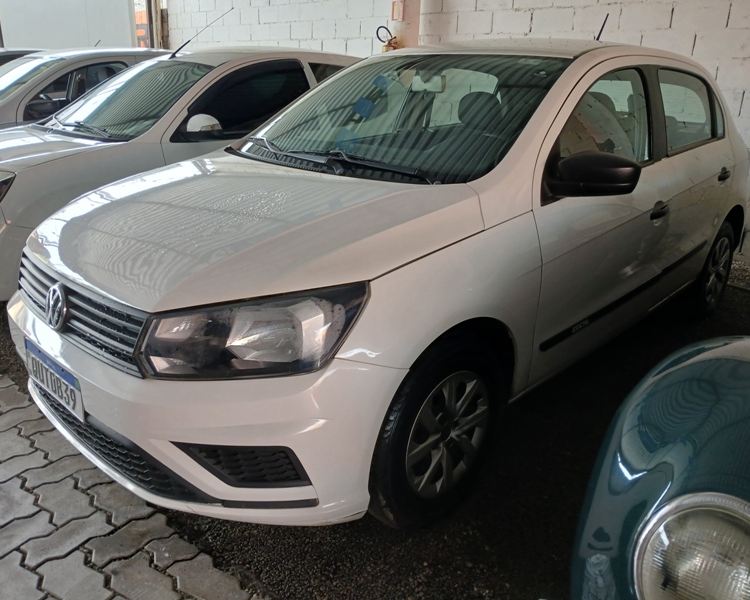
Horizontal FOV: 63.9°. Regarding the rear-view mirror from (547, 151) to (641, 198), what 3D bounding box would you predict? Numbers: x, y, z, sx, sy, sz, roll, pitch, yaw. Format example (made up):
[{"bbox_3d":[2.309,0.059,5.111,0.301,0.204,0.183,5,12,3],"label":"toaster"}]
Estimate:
[{"bbox_3d":[0.693,-0.400,1.896,0.220,0.138,0.165,18,26,41],"label":"rear-view mirror"}]

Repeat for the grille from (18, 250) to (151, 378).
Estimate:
[{"bbox_3d":[-0.849,-0.002,1.649,0.880,0.180,0.115,18,26,41],"label":"grille"}]

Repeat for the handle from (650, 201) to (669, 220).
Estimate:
[{"bbox_3d":[1.150,-0.358,2.413,0.050,0.060,0.170,18,26,41],"label":"handle"}]

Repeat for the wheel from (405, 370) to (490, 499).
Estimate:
[{"bbox_3d":[0.176,0.382,1.815,0.160,0.402,0.402,18,26,41],"label":"wheel"}]

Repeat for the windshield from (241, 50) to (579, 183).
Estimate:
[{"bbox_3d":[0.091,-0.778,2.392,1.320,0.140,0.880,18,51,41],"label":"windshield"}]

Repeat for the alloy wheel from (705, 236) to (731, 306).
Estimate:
[{"bbox_3d":[1.909,-0.179,3.479,0.160,0.402,0.402,18,26,41],"label":"alloy wheel"}]

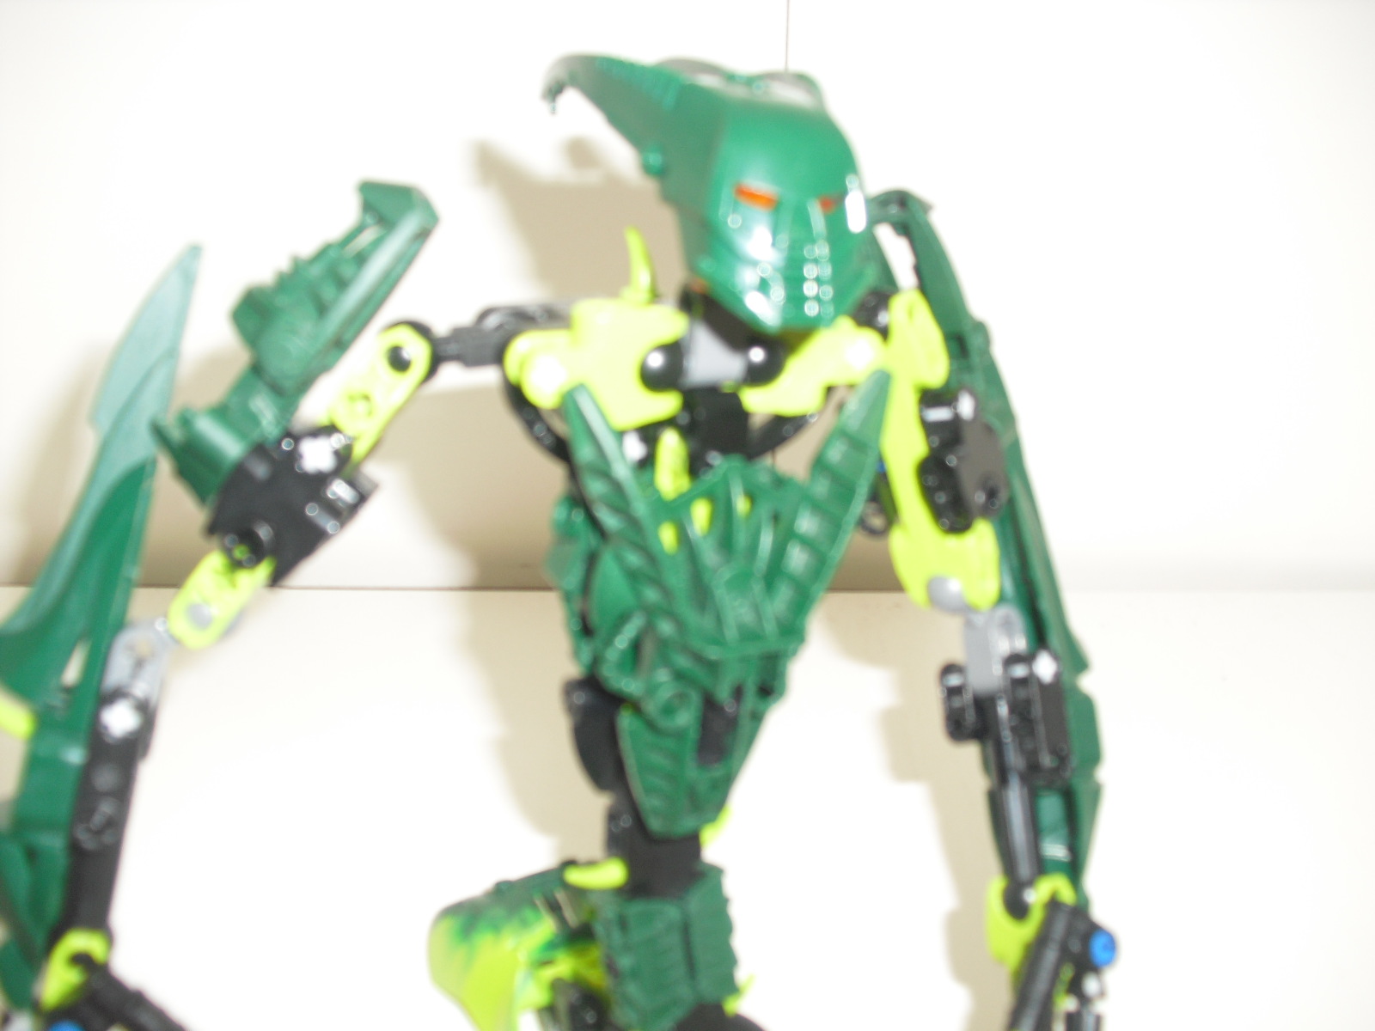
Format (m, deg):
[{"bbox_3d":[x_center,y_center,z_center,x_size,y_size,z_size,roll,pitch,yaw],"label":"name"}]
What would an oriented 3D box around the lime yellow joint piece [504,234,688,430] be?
[{"bbox_3d":[-0.019,-0.038,0.296,0.034,0.036,0.022,-9,26,-20],"label":"lime yellow joint piece"}]

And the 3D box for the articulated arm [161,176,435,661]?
[{"bbox_3d":[-0.082,-0.021,0.295,0.044,0.102,0.033,38,3,-3],"label":"articulated arm"}]

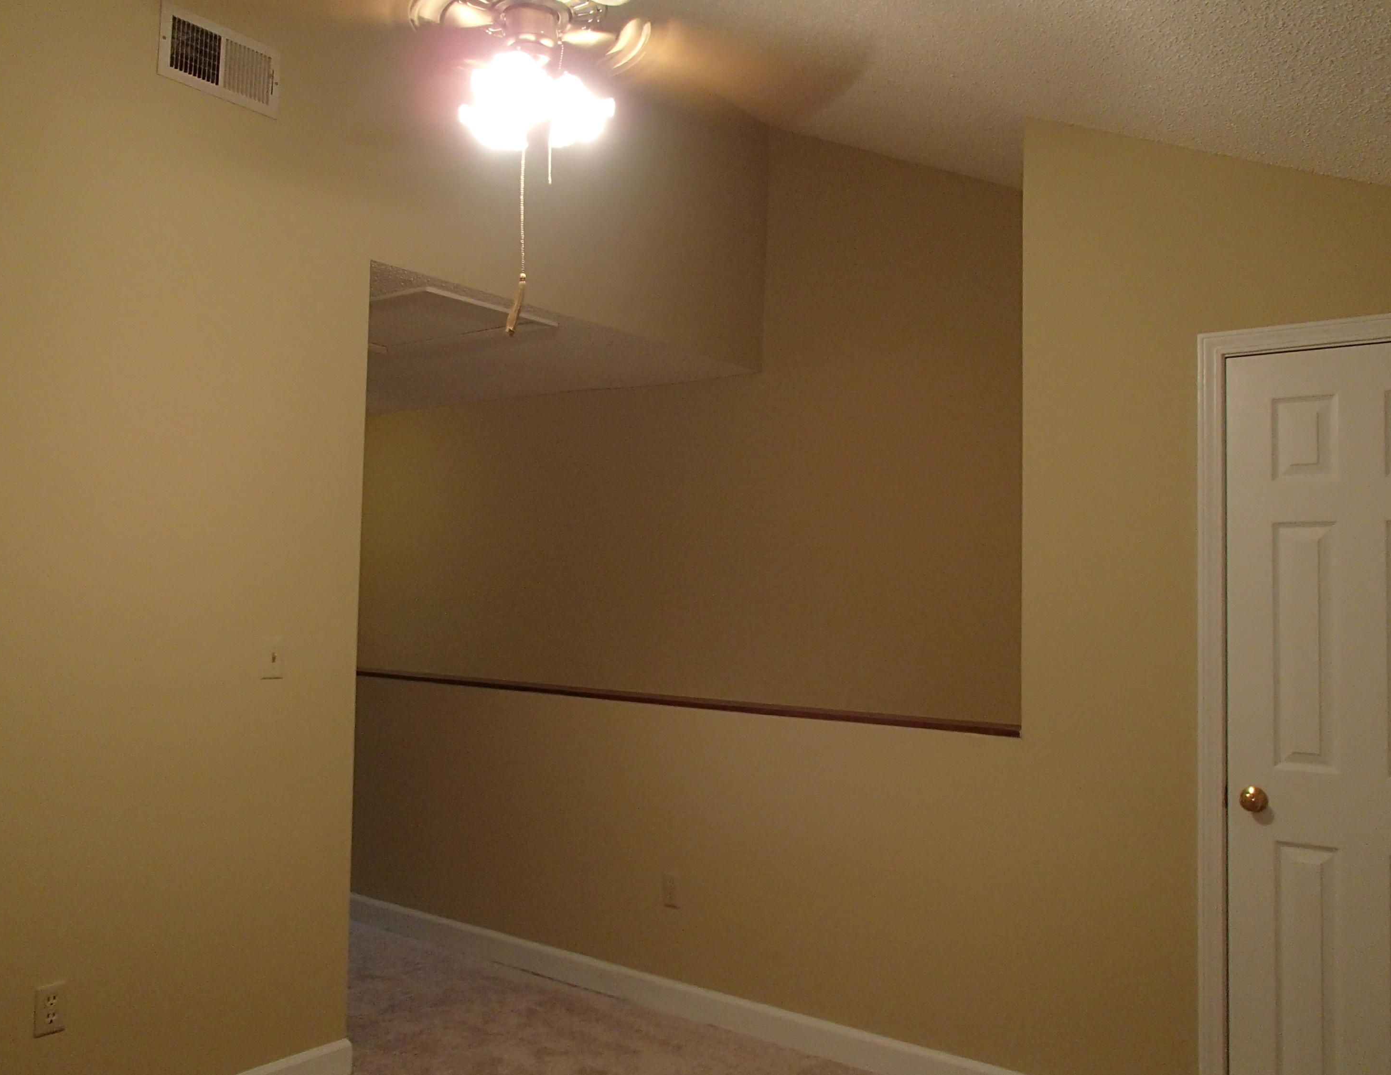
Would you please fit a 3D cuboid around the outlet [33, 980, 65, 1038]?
[{"bbox_3d":[-1.520,1.115,2.735,0.010,0.115,0.070,-1,-3,36],"label":"outlet"}]

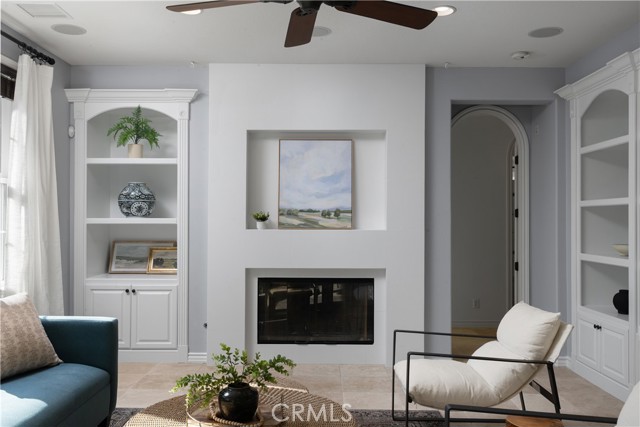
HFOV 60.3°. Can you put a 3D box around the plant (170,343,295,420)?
[{"bbox_3d":[-0.432,0.832,2.720,0.600,0.390,0.480,0,0,-1],"label":"plant"}]

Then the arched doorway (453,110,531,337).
[{"bbox_3d":[1.728,0.172,5.770,0.890,2.560,0.200,0,0,-1],"label":"arched doorway"}]

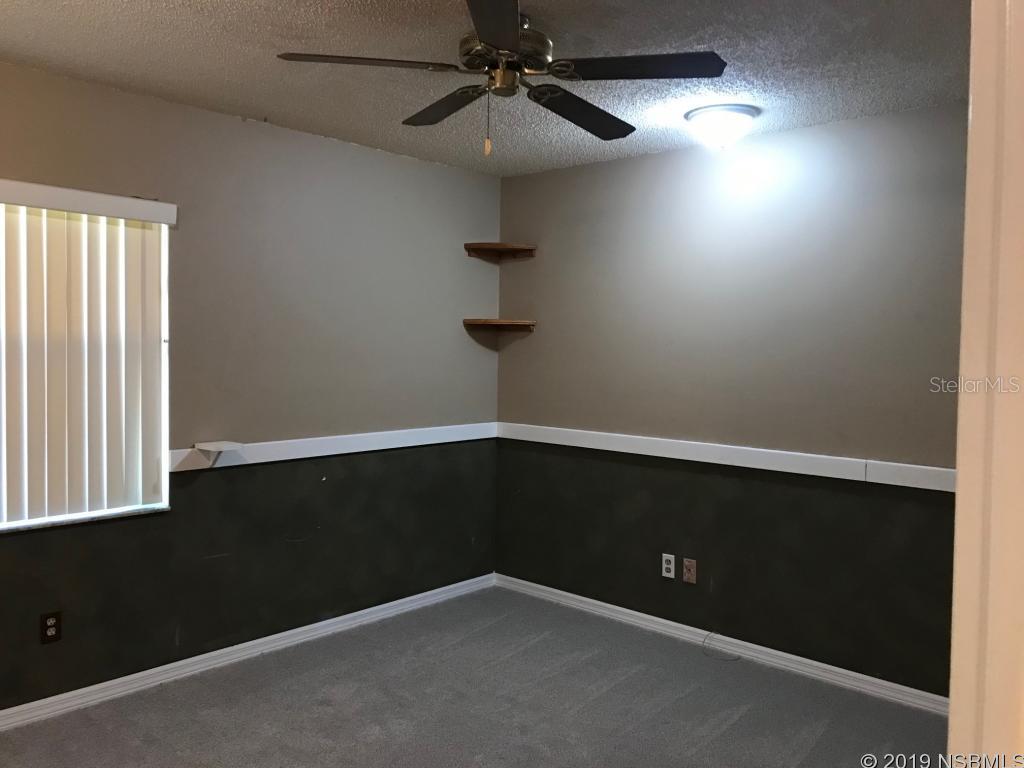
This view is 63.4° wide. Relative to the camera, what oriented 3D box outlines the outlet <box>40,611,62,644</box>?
[{"bbox_3d":[-1.763,0.934,3.170,0.010,0.114,0.072,3,4,43],"label":"outlet"}]

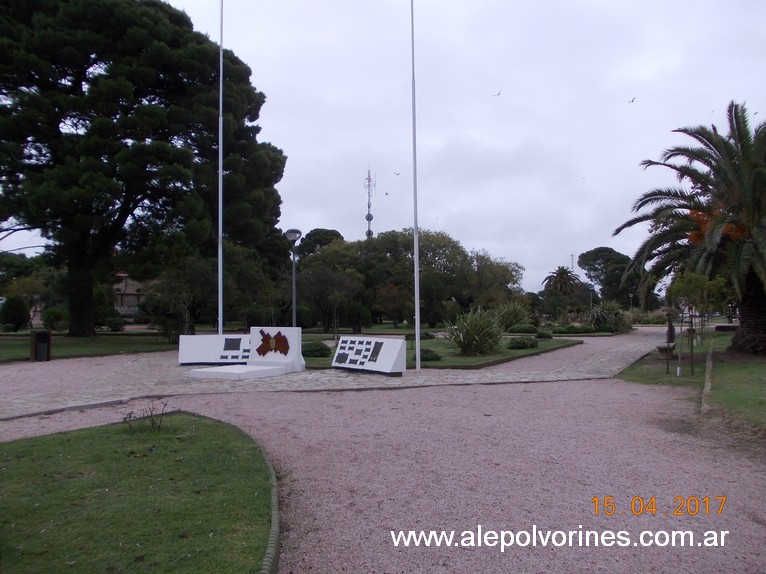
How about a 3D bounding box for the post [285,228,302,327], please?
[{"bbox_3d":[-3.186,0.134,22.080,0.560,4.394,0.560,0,-2,-8],"label":"post"}]

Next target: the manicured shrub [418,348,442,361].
[{"bbox_3d":[1.306,1.941,17.806,0.840,0.329,0.800,-1,-2,4],"label":"manicured shrub"}]

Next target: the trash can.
[{"bbox_3d":[-10.953,1.881,19.817,0.400,0.947,0.520,-2,-3,41],"label":"trash can"}]

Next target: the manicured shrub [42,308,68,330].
[{"bbox_3d":[-25.124,2.519,47.534,2.000,1.890,1.900,1,-2,-28],"label":"manicured shrub"}]

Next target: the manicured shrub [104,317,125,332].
[{"bbox_3d":[-19.692,2.784,45.520,1.500,1.113,1.400,0,-2,-23],"label":"manicured shrub"}]

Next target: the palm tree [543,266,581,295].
[{"bbox_3d":[33.283,0.808,115.167,7.500,9.209,7.500,-1,-2,16],"label":"palm tree"}]

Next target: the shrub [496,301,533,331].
[{"bbox_3d":[8.239,1.846,39.036,2.400,1.987,2.300,-1,-2,12],"label":"shrub"}]

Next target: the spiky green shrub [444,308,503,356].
[{"bbox_3d":[2.915,1.425,20.027,1.850,1.490,1.800,-1,-2,8],"label":"spiky green shrub"}]

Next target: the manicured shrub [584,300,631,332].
[{"bbox_3d":[13.764,1.790,38.035,2.750,1.920,2.500,-1,-2,20],"label":"manicured shrub"}]

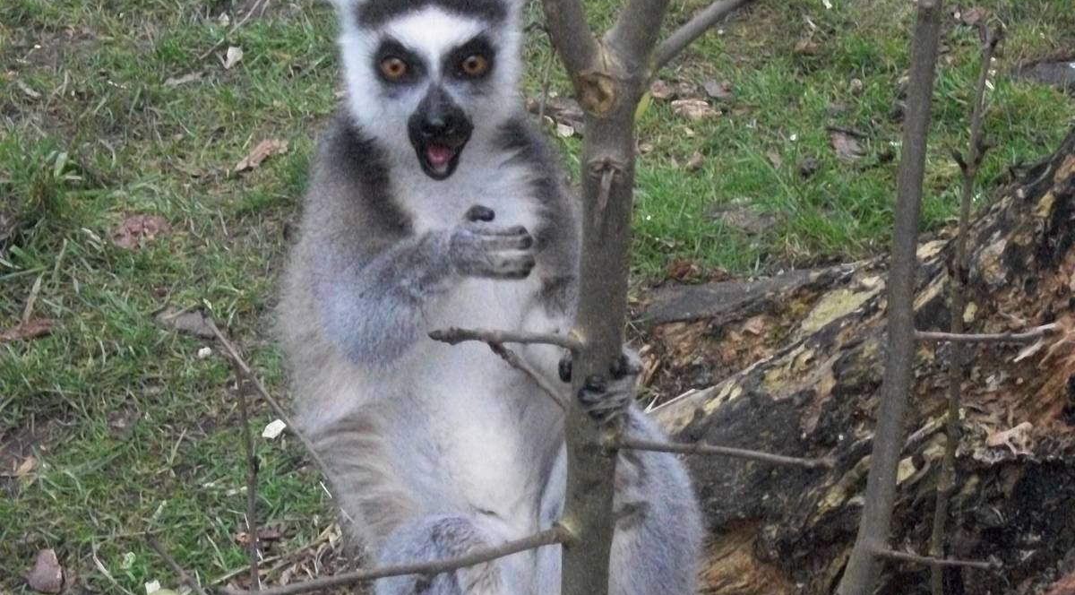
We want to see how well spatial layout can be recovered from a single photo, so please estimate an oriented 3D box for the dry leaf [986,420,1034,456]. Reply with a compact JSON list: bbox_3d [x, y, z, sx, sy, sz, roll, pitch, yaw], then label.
[{"bbox_3d":[0.305,0.091,1.660,0.033,0.016,0.020,0,27,0],"label":"dry leaf"}]

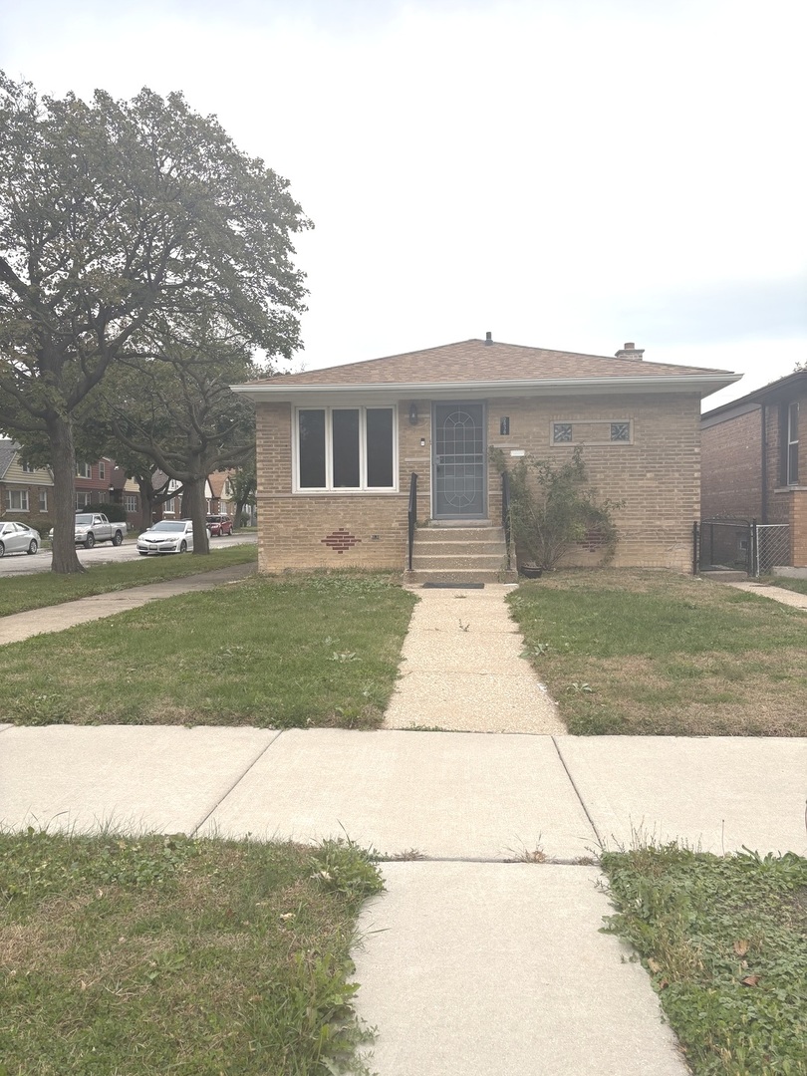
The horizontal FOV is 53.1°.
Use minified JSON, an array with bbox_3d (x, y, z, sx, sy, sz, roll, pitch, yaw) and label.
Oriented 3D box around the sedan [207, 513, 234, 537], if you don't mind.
[{"bbox_3d":[-14.988,-1.006,64.759,1.830,1.680,4.600,0,2,5],"label":"sedan"}]

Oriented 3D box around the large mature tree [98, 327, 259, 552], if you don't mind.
[{"bbox_3d":[-8.413,-3.843,32.453,7.200,9.000,7.200,0,2,5],"label":"large mature tree"}]

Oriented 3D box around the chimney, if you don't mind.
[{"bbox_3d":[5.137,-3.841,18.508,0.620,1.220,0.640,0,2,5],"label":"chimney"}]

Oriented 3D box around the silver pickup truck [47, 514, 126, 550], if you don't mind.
[{"bbox_3d":[-16.581,-0.405,42.621,1.910,1.800,5.500,0,2,5],"label":"silver pickup truck"}]

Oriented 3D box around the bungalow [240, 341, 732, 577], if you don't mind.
[{"bbox_3d":[1.721,-2.036,19.368,8.450,4.880,12.200,0,2,5],"label":"bungalow"}]

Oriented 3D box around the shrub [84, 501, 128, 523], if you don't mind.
[{"bbox_3d":[-21.228,-1.403,57.761,2.100,2.270,2.700,0,2,5],"label":"shrub"}]

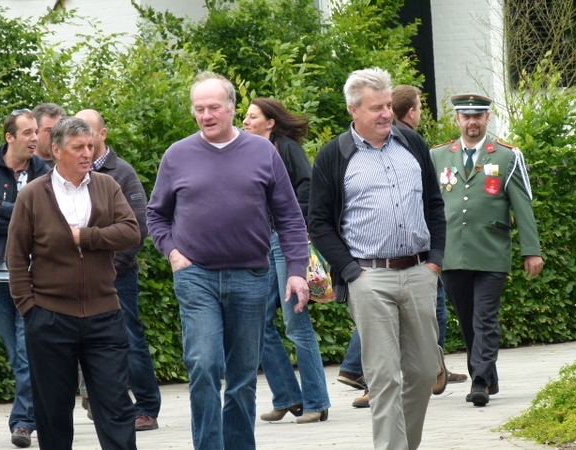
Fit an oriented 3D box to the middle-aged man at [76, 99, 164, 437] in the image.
[{"bbox_3d":[-0.975,0.243,32.000,0.600,1.760,0.480,1,1,41],"label":"middle-aged man"}]

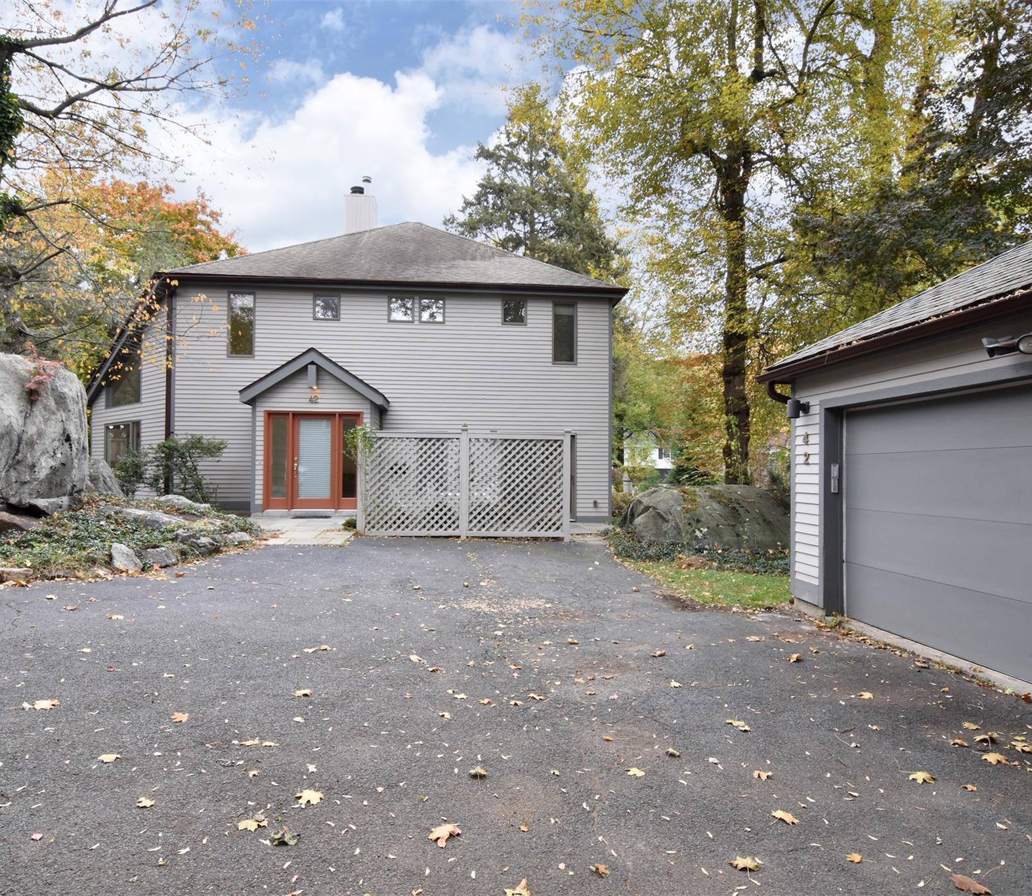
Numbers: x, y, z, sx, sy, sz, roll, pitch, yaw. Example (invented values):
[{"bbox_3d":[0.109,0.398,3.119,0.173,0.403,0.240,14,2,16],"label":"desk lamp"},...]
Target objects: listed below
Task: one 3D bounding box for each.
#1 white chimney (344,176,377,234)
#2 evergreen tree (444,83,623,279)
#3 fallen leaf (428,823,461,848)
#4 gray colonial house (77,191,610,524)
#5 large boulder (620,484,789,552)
[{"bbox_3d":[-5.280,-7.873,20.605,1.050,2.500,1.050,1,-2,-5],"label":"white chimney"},{"bbox_3d":[0.942,-7.917,29.313,9.200,20.000,9.200,0,-2,0],"label":"evergreen tree"},{"bbox_3d":[-0.287,1.545,2.388,0.135,0.030,0.130,0,-2,0],"label":"fallen leaf"},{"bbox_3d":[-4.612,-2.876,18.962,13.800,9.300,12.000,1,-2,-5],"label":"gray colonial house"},{"bbox_3d":[3.746,1.210,11.063,3.300,1.100,2.600,0,-2,0],"label":"large boulder"}]

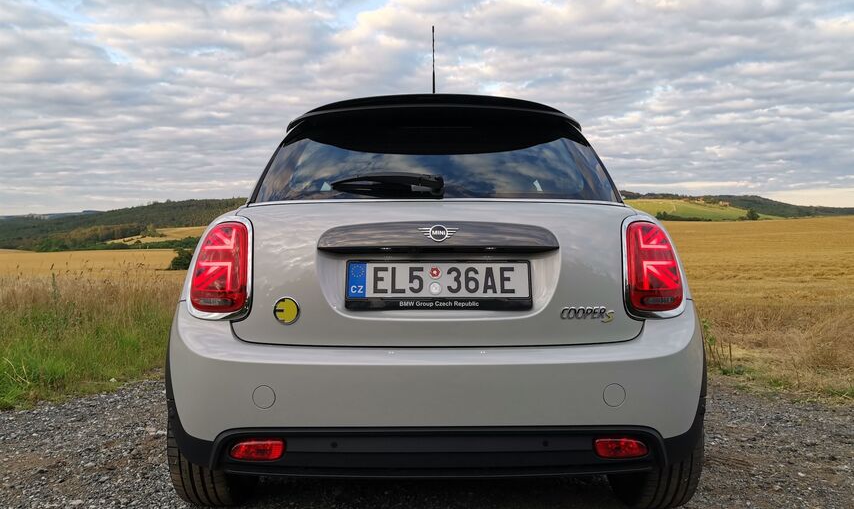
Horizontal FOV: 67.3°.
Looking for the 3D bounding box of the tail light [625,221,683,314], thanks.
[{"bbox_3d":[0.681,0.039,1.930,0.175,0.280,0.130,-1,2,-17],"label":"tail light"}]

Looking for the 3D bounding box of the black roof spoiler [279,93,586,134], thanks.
[{"bbox_3d":[0.025,-0.475,2.140,0.990,0.120,0.270,0,2,-1],"label":"black roof spoiler"}]

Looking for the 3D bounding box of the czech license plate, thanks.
[{"bbox_3d":[0.033,0.088,1.820,0.535,0.140,0.020,0,-2,-1],"label":"czech license plate"}]

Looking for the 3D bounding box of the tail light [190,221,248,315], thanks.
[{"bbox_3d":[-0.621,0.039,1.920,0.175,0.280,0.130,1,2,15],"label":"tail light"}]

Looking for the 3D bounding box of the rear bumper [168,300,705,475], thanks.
[{"bbox_3d":[0.030,0.375,1.910,1.700,0.450,0.410,0,2,-1],"label":"rear bumper"}]

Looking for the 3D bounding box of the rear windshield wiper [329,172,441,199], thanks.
[{"bbox_3d":[-0.124,-0.211,1.960,0.350,0.065,0.050,0,-23,-1],"label":"rear windshield wiper"}]

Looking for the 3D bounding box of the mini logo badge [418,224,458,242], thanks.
[{"bbox_3d":[0.032,-0.059,1.800,0.113,0.050,0.012,0,-13,-1],"label":"mini logo badge"}]

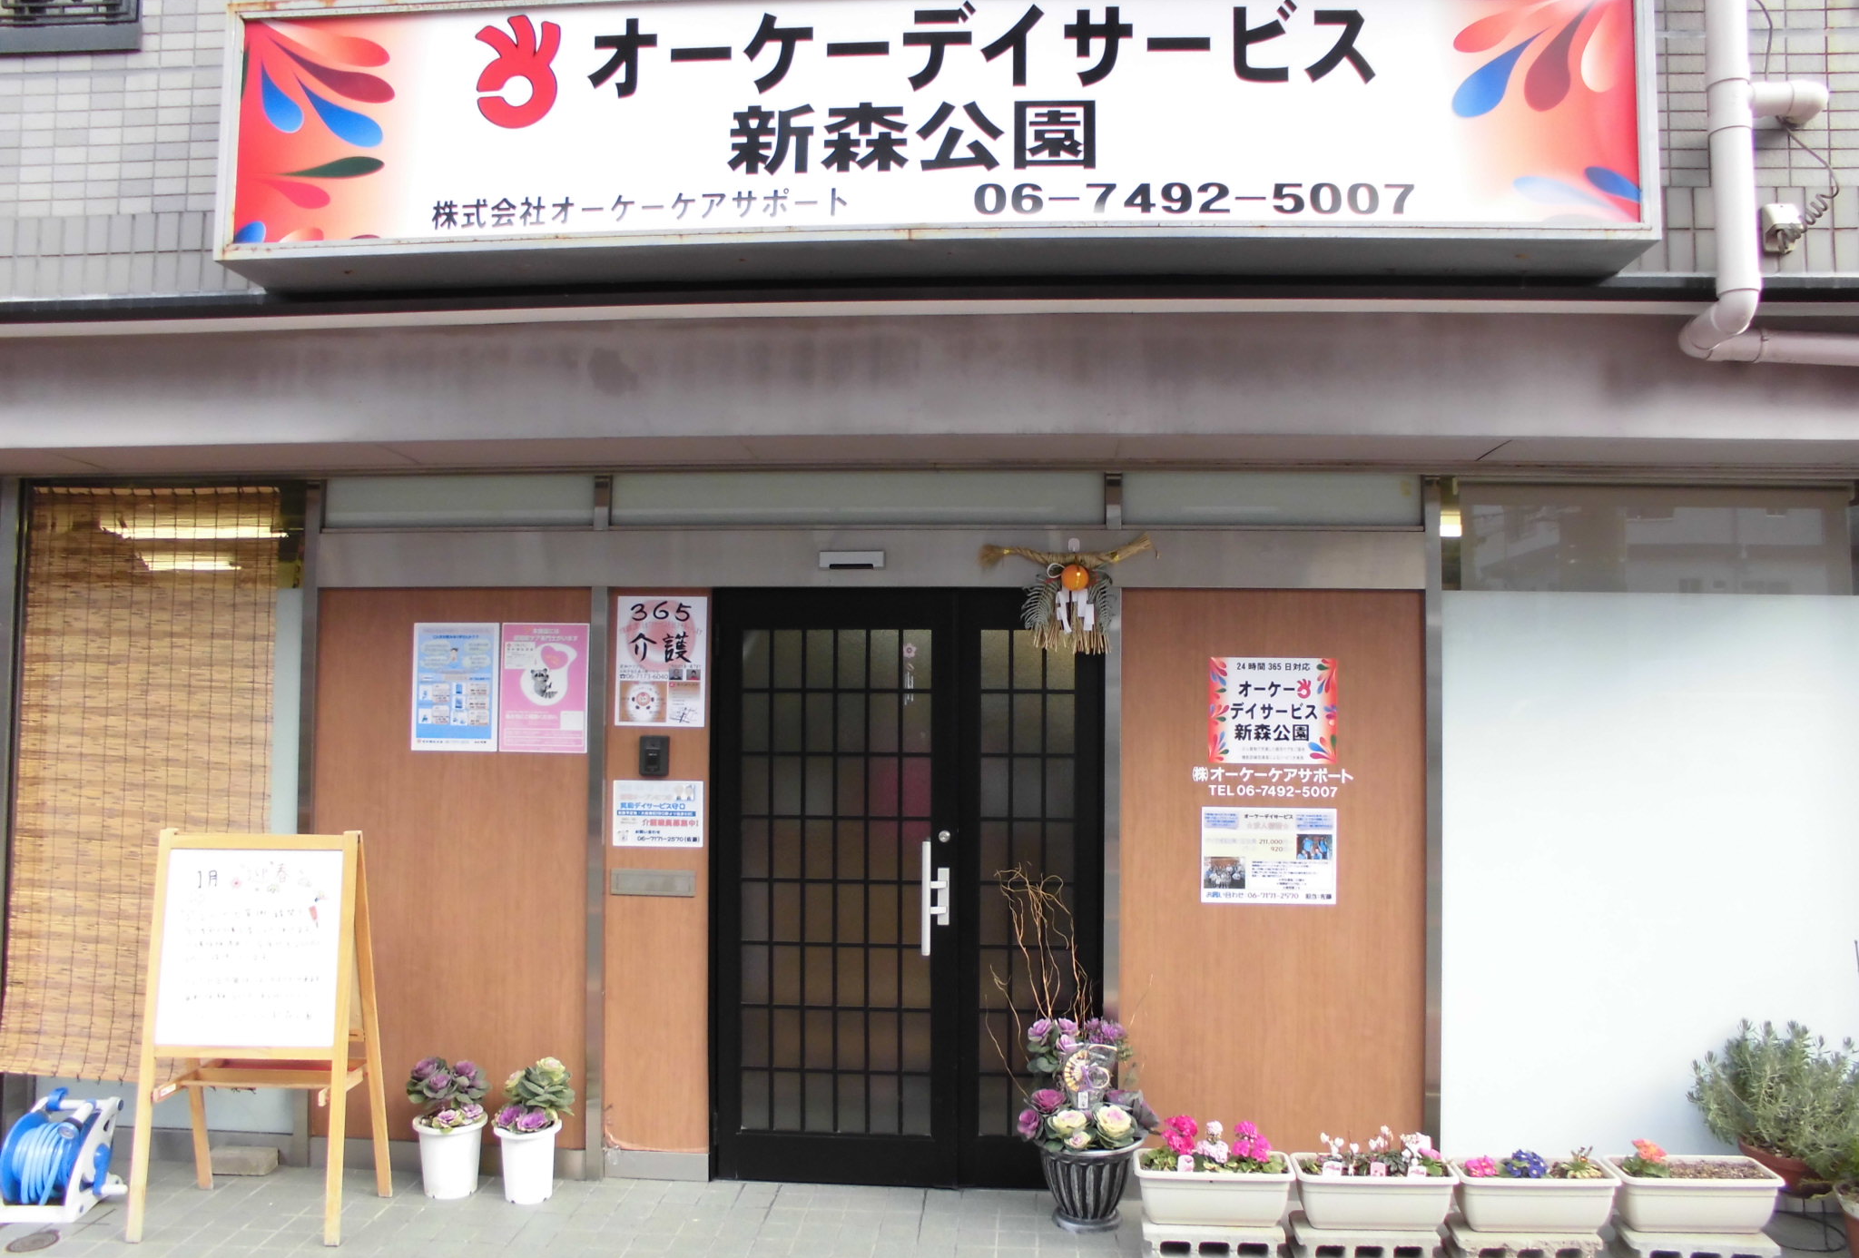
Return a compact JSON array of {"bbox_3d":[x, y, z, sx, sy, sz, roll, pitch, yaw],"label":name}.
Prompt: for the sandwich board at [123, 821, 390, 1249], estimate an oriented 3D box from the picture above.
[{"bbox_3d":[-2.011,1.198,4.234,0.640,1.175,0.420,0,-1,4],"label":"sandwich board"}]

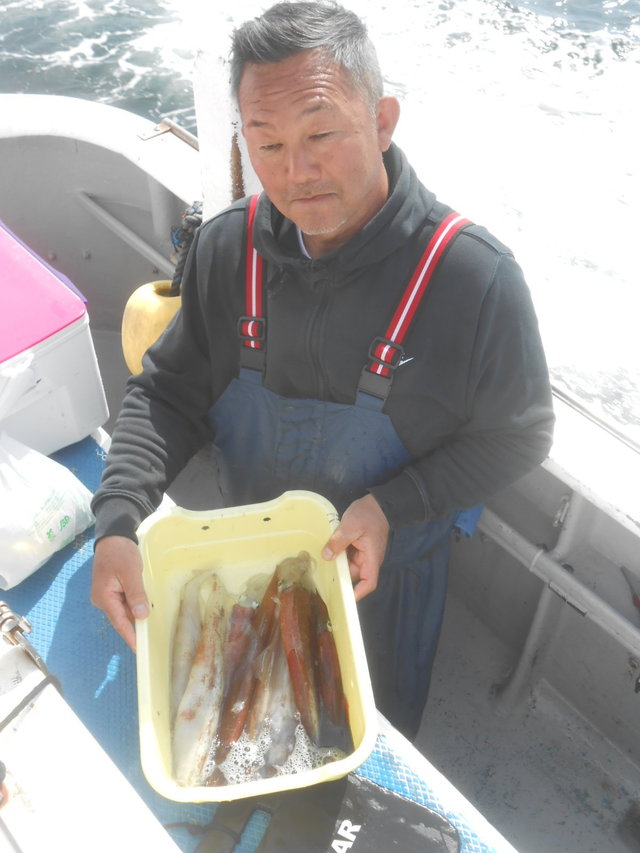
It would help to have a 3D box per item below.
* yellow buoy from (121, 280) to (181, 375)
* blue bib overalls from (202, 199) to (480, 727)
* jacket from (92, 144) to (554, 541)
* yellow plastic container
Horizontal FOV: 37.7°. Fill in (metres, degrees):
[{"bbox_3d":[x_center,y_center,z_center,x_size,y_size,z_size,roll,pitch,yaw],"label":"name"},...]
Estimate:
[{"bbox_3d":[-0.449,-0.262,2.850,0.300,0.370,0.300,0,35,0],"label":"yellow buoy"},{"bbox_3d":[0.050,0.225,1.684,0.430,1.320,0.330,11,36,15],"label":"blue bib overalls"},{"bbox_3d":[0.031,-0.028,1.295,0.580,0.630,0.510,11,36,15],"label":"jacket"},{"bbox_3d":[-0.082,0.277,1.158,0.263,0.112,0.385,-7,49,-4],"label":"yellow plastic container"}]

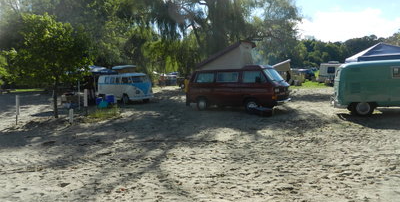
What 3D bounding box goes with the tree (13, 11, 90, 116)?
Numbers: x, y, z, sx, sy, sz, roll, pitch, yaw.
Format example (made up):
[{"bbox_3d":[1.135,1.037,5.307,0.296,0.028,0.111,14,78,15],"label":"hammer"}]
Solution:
[{"bbox_3d":[-5.883,-1.370,11.435,3.050,4.080,3.050,-1,5,0],"label":"tree"}]

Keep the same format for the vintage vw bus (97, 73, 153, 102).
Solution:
[{"bbox_3d":[-4.854,-0.811,18.852,4.280,1.940,1.750,3,6,43],"label":"vintage vw bus"}]

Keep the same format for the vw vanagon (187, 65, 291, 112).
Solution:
[{"bbox_3d":[1.682,-0.596,13.424,4.570,2.030,1.850,2,6,33],"label":"vw vanagon"}]

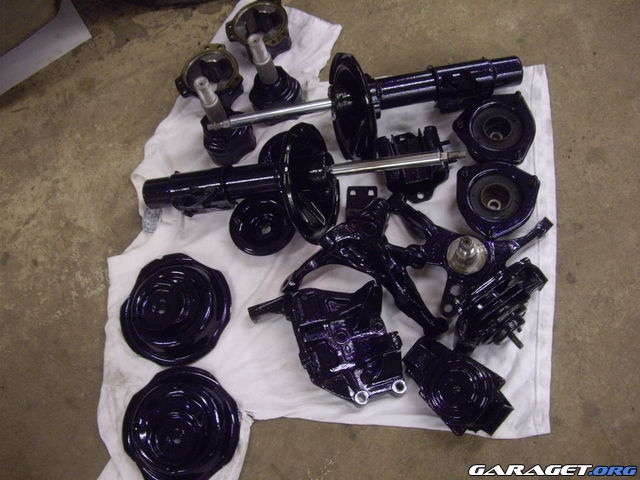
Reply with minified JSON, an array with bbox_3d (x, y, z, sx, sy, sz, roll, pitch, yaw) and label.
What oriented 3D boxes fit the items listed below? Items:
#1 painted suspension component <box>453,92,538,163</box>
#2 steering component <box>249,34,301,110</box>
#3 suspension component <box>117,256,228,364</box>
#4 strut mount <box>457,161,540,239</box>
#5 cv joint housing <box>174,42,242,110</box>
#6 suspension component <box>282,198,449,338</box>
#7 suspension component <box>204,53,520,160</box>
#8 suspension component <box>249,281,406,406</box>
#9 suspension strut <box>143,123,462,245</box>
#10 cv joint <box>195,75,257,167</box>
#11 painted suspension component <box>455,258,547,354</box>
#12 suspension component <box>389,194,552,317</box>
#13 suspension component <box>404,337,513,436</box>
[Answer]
[{"bbox_3d":[0.299,-0.184,1.208,0.135,0.055,0.144,-4,63,7],"label":"painted suspension component"},{"bbox_3d":[-0.088,-0.272,1.183,0.090,0.175,0.090,0,73,6],"label":"steering component"},{"bbox_3d":[-0.238,0.112,1.149,0.186,0.035,0.188,-5,72,4],"label":"suspension component"},{"bbox_3d":[0.308,-0.067,1.213,0.138,0.050,0.125,8,68,12],"label":"strut mount"},{"bbox_3d":[-0.191,-0.282,1.271,0.116,0.073,0.112,-3,73,2],"label":"cv joint housing"},{"bbox_3d":[0.061,0.075,1.098,0.217,0.100,0.236,-26,72,-3],"label":"suspension component"},{"bbox_3d":[0.084,-0.230,1.161,0.540,0.175,0.190,-12,71,-9],"label":"suspension component"},{"bbox_3d":[0.014,0.159,1.084,0.217,0.085,0.209,-17,72,0],"label":"suspension component"},{"bbox_3d":[-0.044,-0.099,1.146,0.571,0.195,0.195,-5,62,21],"label":"suspension strut"},{"bbox_3d":[-0.179,-0.223,1.236,0.096,0.180,0.096,-4,63,7],"label":"cv joint"},{"bbox_3d":[0.278,0.111,1.065,0.170,0.100,0.113,-35,73,-6],"label":"painted suspension component"},{"bbox_3d":[0.237,0.008,1.088,0.249,0.110,0.215,-4,63,7],"label":"suspension component"},{"bbox_3d":[0.215,0.228,1.092,0.174,0.080,0.105,39,79,13],"label":"suspension component"}]

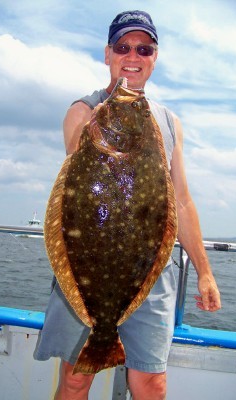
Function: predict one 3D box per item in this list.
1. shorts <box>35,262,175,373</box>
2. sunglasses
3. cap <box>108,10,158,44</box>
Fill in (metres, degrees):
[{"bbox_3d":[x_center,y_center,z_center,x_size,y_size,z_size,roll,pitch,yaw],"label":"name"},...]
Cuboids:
[{"bbox_3d":[-0.040,0.361,1.370,0.450,0.385,0.290,0,-5,3],"label":"shorts"},{"bbox_3d":[0.050,-0.508,1.405,0.150,0.045,0.145,4,11,-5],"label":"sunglasses"},{"bbox_3d":[0.053,-0.586,1.425,0.175,0.135,0.265,4,11,-5],"label":"cap"}]

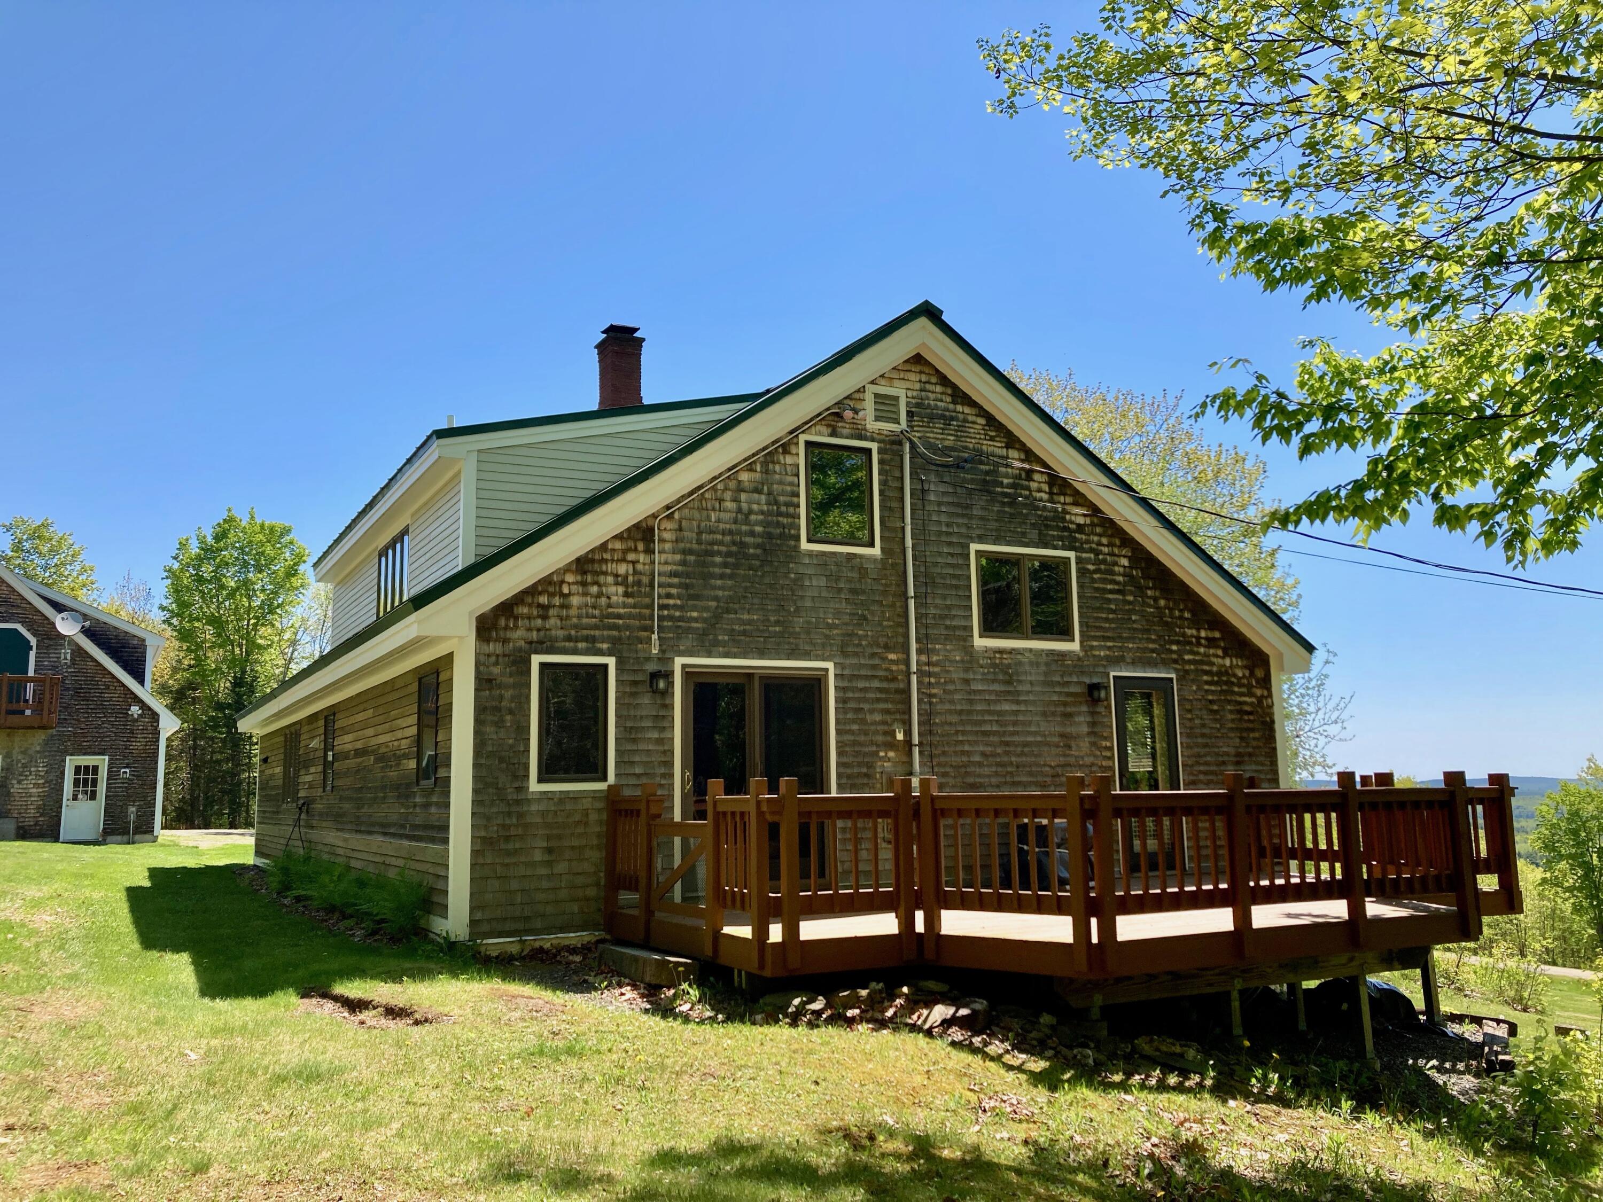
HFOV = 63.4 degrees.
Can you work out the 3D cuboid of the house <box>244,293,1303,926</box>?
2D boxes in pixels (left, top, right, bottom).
[{"bbox_3d":[-2.246,0.825,20.000,10.514,6.836,15.754,3,-10,-28],"label":"house"}]

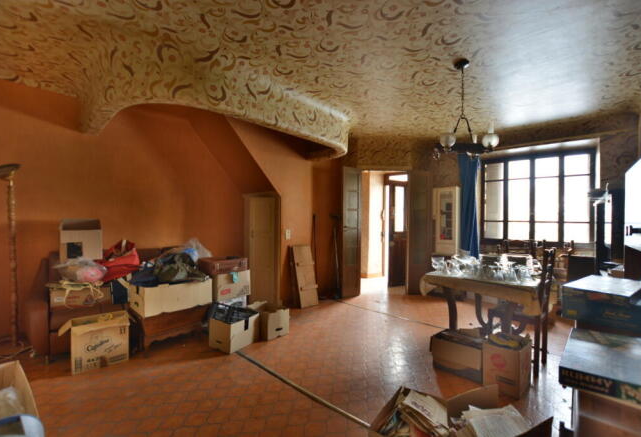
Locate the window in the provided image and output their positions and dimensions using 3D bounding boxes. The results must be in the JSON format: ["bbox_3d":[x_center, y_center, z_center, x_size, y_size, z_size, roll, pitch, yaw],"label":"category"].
[{"bbox_3d":[3.090,-0.280,3.960,1.290,1.250,0.100,0,0,31],"label":"window"}]

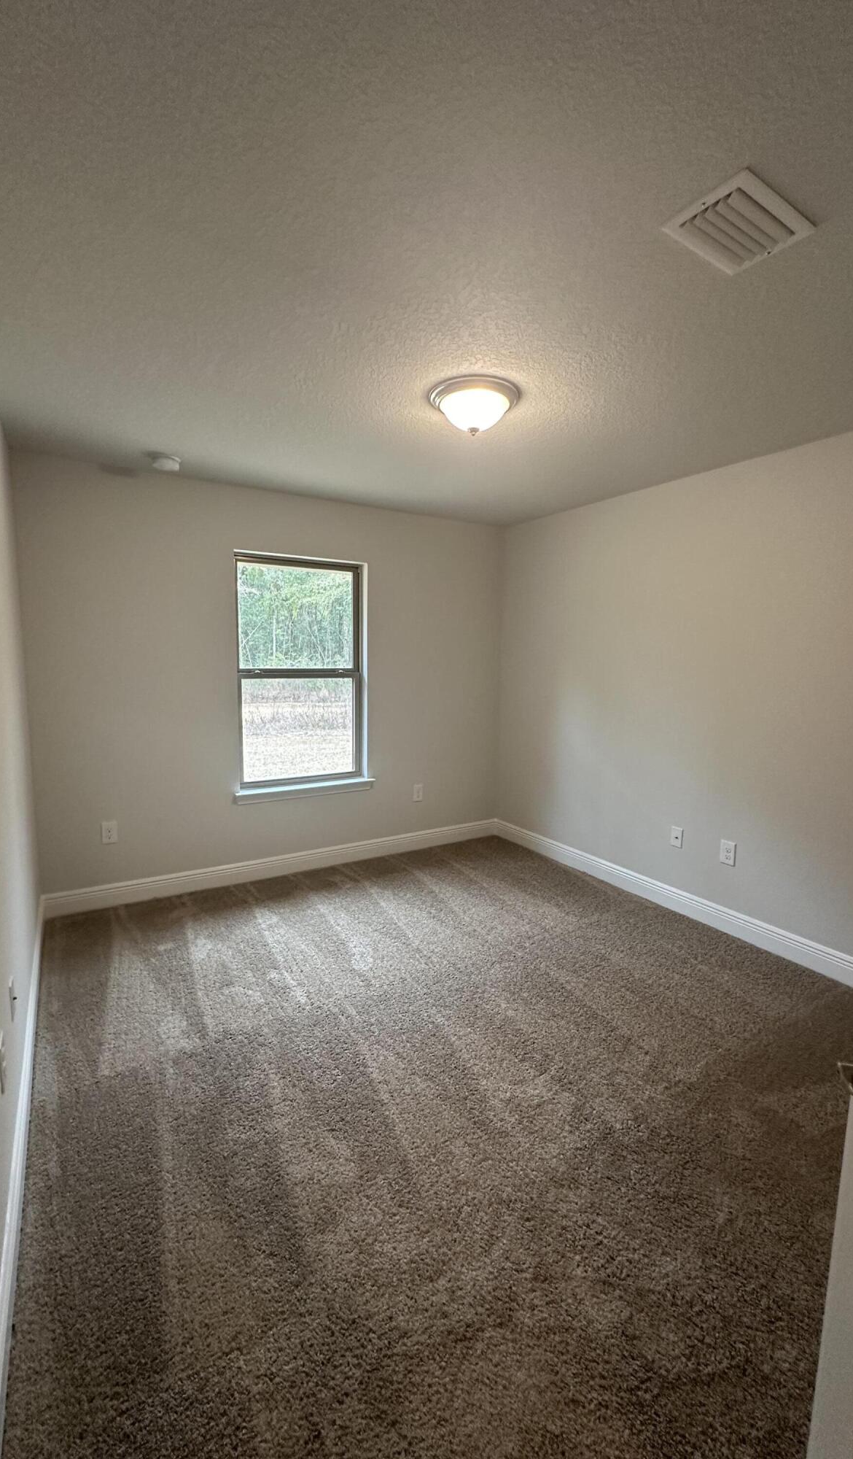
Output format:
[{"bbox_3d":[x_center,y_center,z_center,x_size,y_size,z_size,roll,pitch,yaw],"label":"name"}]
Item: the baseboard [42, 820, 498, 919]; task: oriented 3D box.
[{"bbox_3d":[-0.763,0.880,4.007,3.110,0.136,0.018,-4,8,-31],"label":"baseboard"}]

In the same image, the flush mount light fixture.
[{"bbox_3d":[0.184,-1.206,2.272,0.348,0.145,0.348,1,7,0],"label":"flush mount light fixture"}]

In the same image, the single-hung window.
[{"bbox_3d":[-0.807,-0.367,3.868,0.875,1.460,0.100,-4,8,-31],"label":"single-hung window"}]

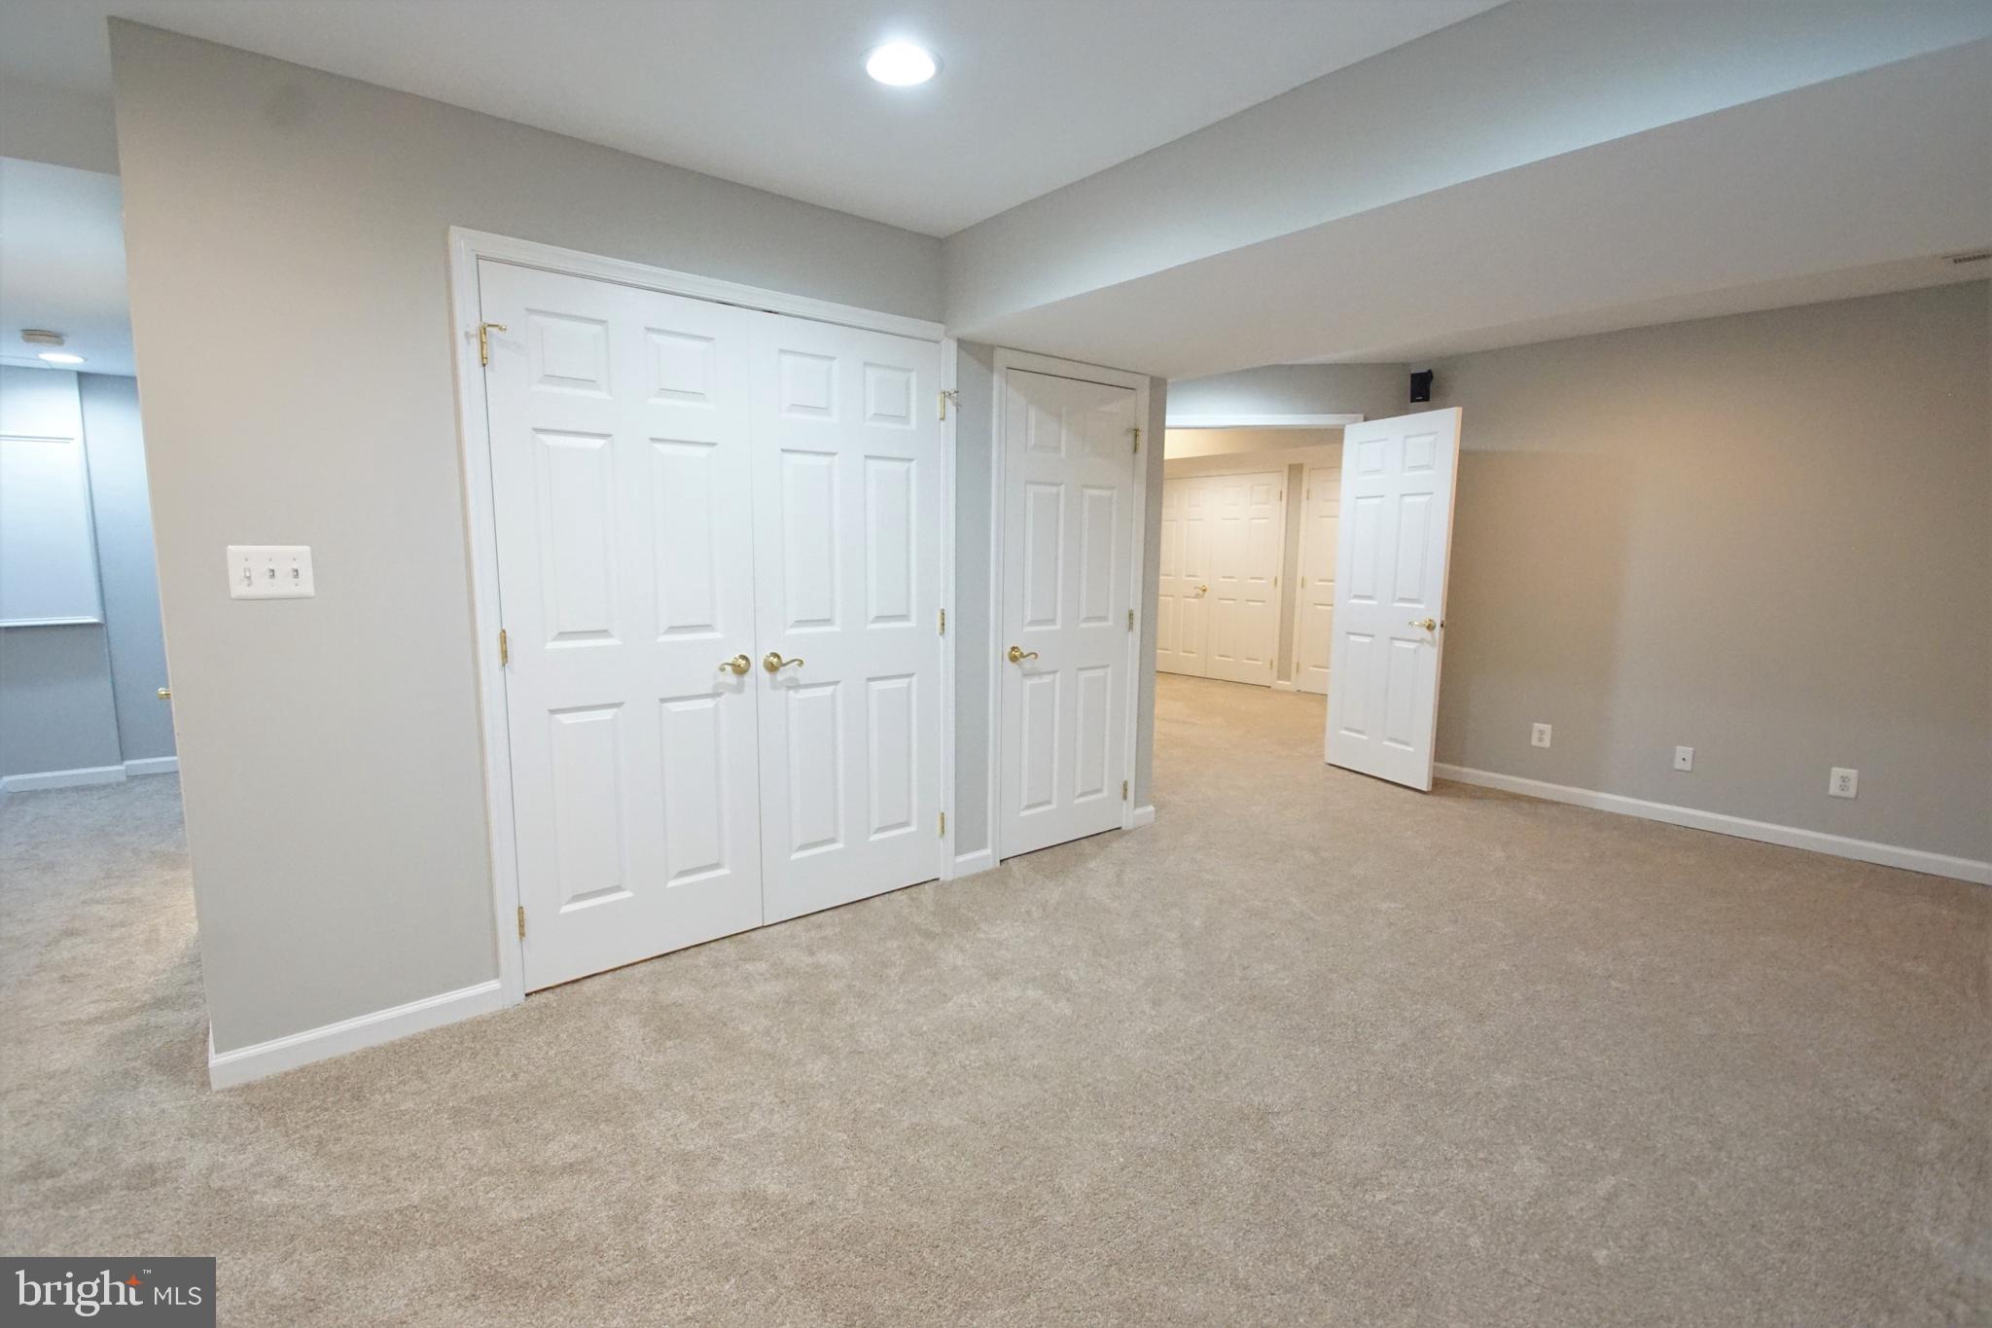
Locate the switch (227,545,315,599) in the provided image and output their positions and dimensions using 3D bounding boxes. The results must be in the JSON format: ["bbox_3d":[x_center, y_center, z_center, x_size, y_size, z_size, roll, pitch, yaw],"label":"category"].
[{"bbox_3d":[-1.809,-0.229,2.076,0.159,0.121,0.014,-5,9,-37],"label":"switch"}]

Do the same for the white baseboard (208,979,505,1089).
[{"bbox_3d":[-1.736,1.013,2.297,0.640,0.086,0.017,-5,9,-37],"label":"white baseboard"}]

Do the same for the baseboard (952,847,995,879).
[{"bbox_3d":[-0.101,0.849,3.526,0.199,0.090,0.017,-5,9,-37],"label":"baseboard"}]

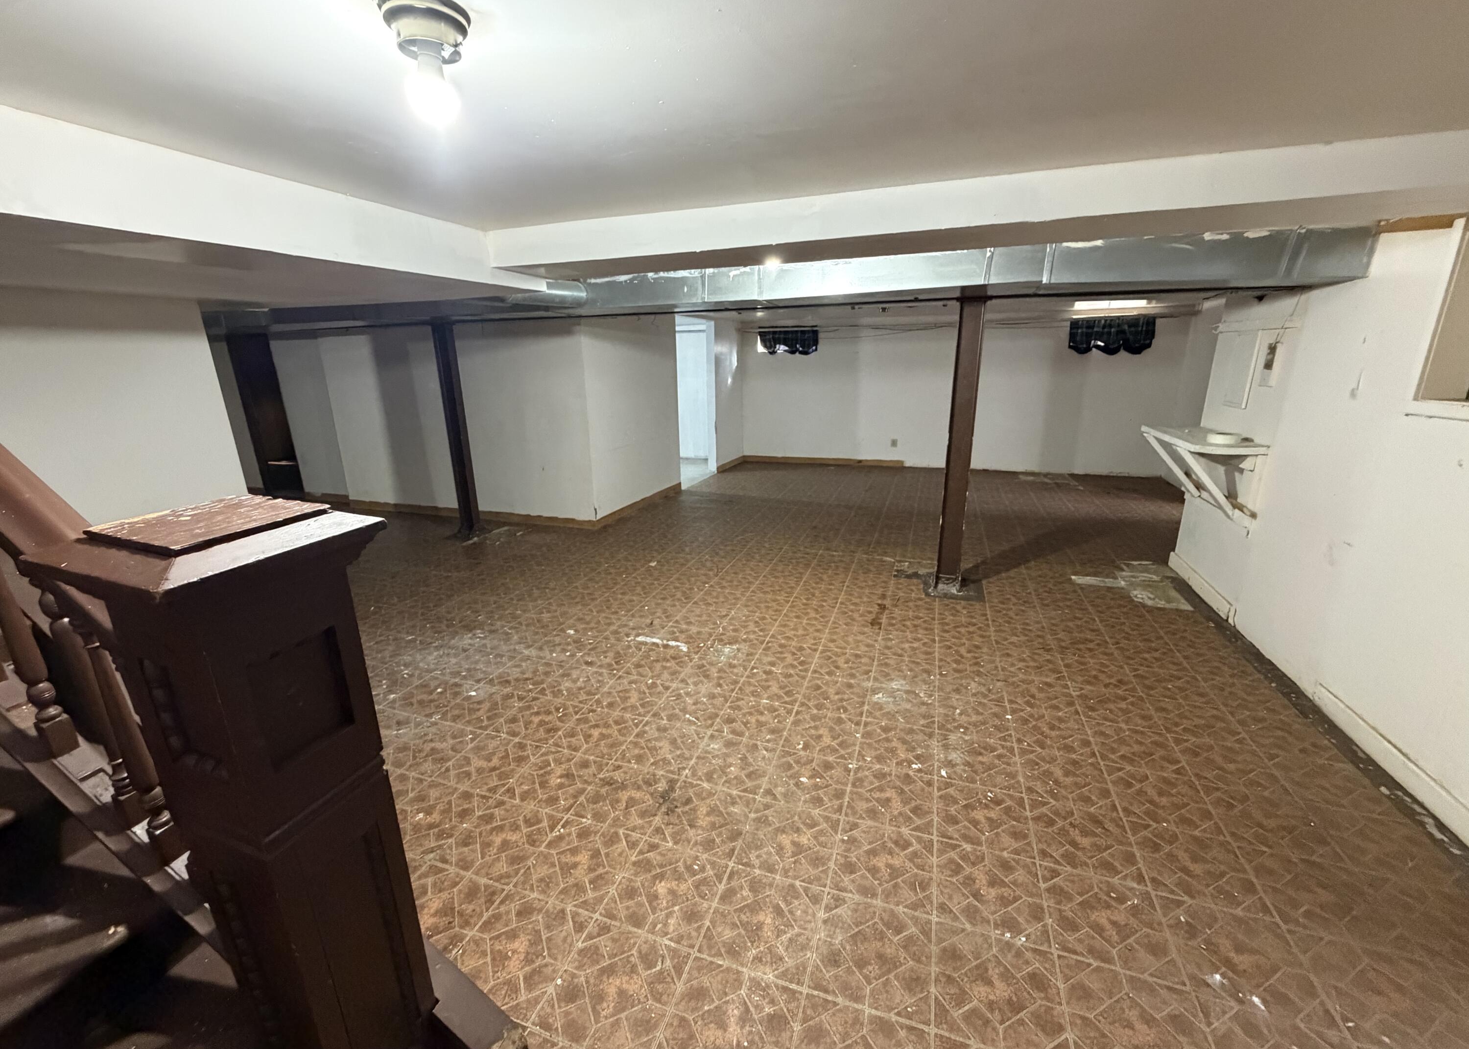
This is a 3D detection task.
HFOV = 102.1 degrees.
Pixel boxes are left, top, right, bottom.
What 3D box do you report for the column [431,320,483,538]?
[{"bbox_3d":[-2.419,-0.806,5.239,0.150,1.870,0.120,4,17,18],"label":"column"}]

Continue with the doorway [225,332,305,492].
[{"bbox_3d":[-5.378,-1.231,6.885,0.700,1.870,0.140,4,17,18],"label":"doorway"}]

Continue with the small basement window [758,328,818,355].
[{"bbox_3d":[0.747,-2.559,8.301,0.860,0.370,0.120,4,17,18],"label":"small basement window"}]

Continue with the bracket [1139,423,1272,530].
[{"bbox_3d":[2.879,-0.334,3.755,0.370,0.470,0.960,4,17,18],"label":"bracket"}]

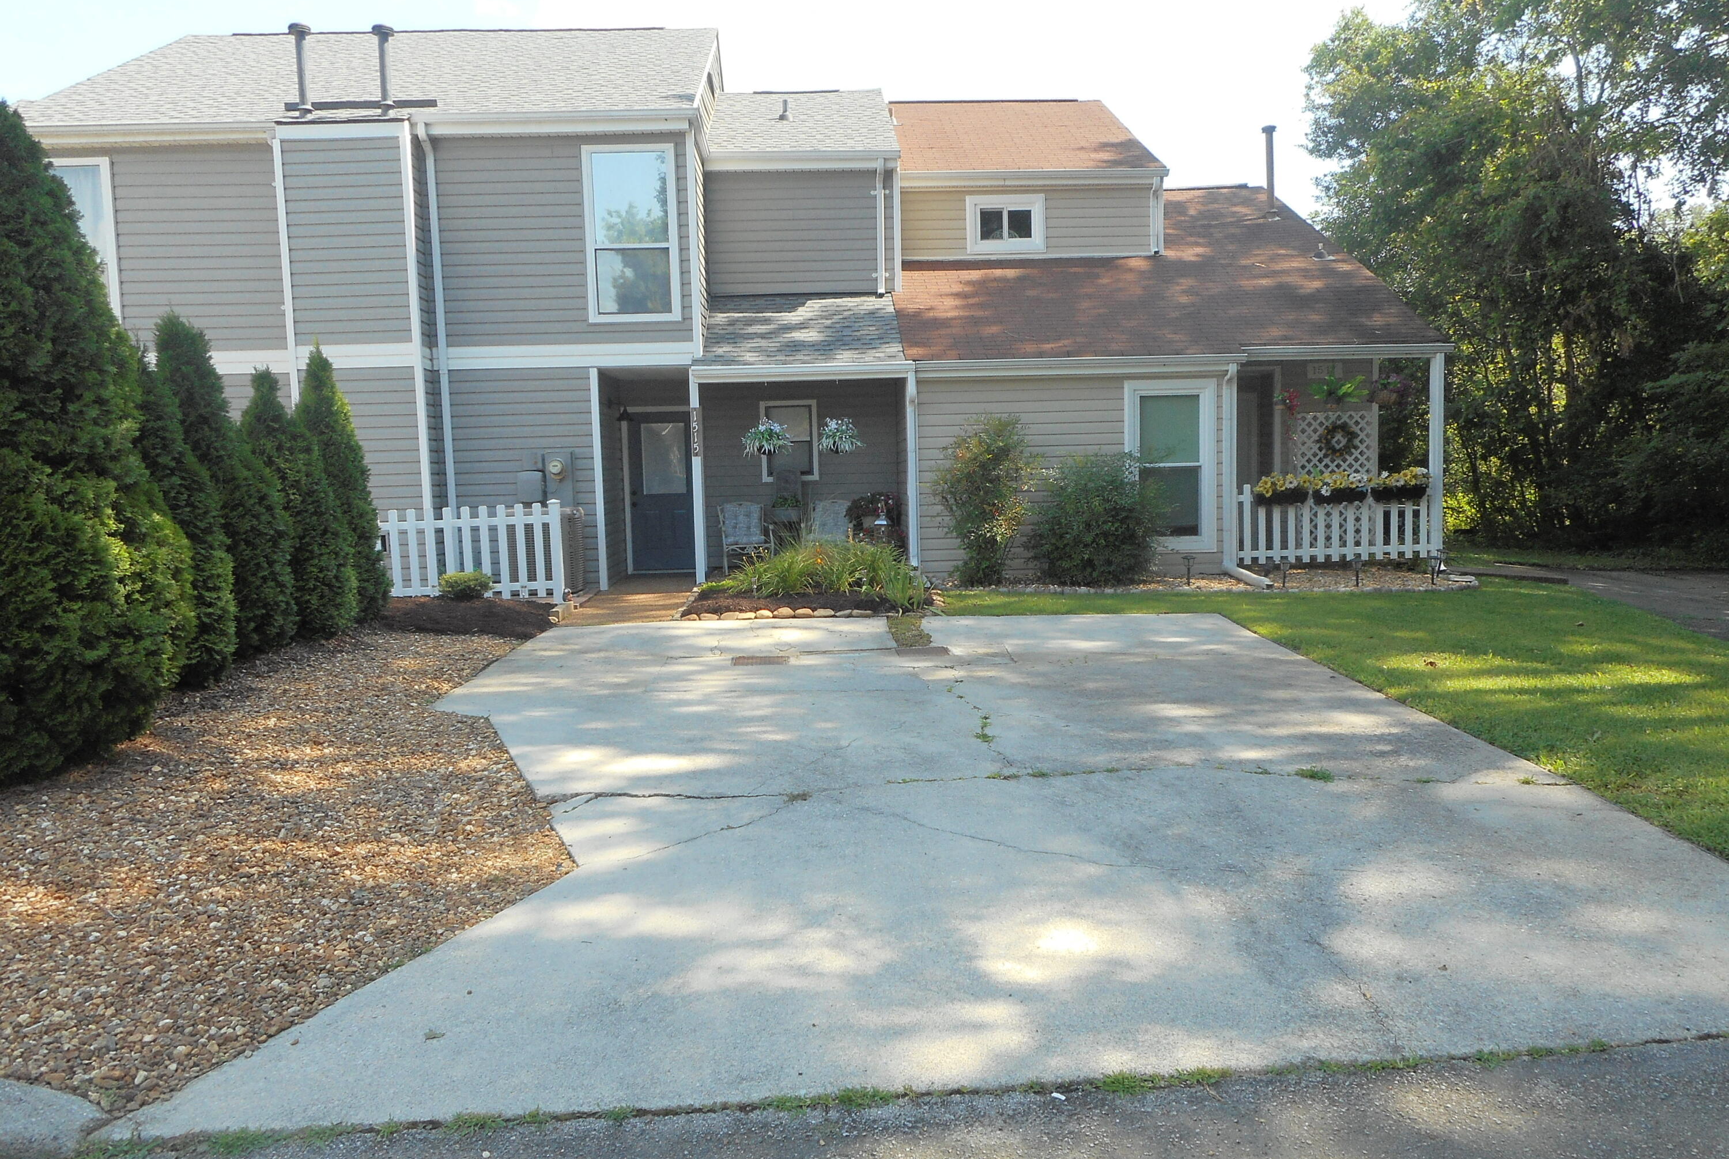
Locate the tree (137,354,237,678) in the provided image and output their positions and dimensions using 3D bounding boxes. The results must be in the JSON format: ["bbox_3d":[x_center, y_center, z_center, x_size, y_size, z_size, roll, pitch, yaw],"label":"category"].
[{"bbox_3d":[-5.159,-0.463,9.073,1.100,2.350,1.100,-2,6,-2],"label":"tree"}]

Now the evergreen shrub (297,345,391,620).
[{"bbox_3d":[-5.236,-0.971,12.137,1.100,2.620,1.100,-2,6,-2],"label":"evergreen shrub"}]

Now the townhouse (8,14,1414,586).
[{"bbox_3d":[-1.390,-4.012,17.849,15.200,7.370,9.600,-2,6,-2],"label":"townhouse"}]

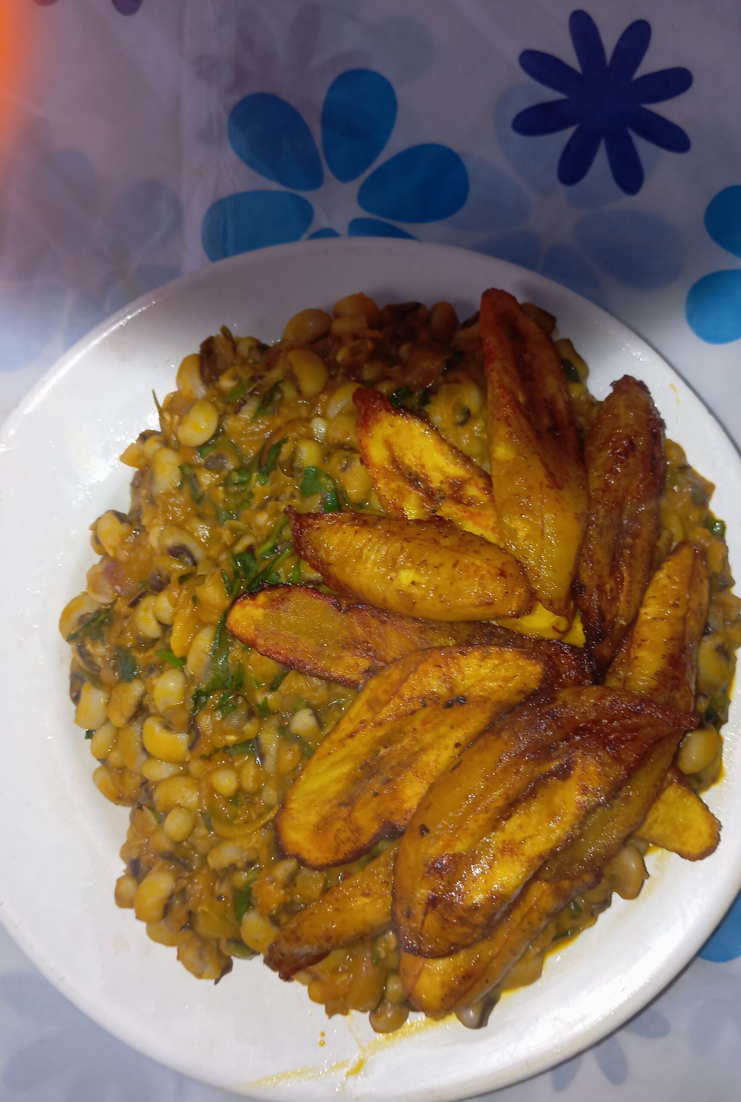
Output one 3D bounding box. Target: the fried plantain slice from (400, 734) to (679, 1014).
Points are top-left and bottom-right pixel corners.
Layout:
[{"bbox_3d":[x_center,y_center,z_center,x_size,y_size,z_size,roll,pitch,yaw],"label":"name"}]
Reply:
[{"bbox_3d":[0.046,0.084,0.240,0.101,0.014,0.028,-45,99,-4],"label":"fried plantain slice"}]

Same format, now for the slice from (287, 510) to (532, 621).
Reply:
[{"bbox_3d":[0.009,0.004,0.231,0.066,0.018,0.025,10,89,-1],"label":"slice"}]

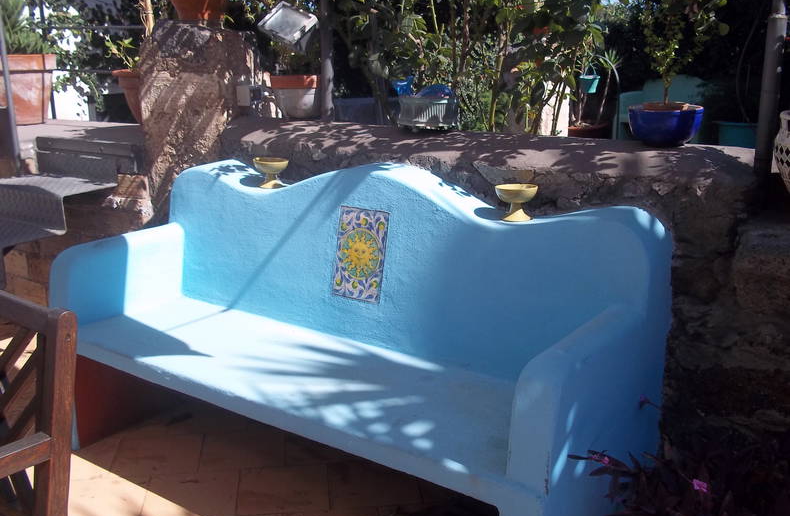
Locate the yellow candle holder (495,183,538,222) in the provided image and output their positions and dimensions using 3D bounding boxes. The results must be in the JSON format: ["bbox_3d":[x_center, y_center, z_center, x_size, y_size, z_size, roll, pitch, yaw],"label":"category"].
[{"bbox_3d":[0.374,-0.167,2.520,0.130,0.100,0.130,1,14,0],"label":"yellow candle holder"}]

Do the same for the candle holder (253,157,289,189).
[{"bbox_3d":[-0.463,-0.315,3.070,0.131,0.100,0.131,1,14,0],"label":"candle holder"}]

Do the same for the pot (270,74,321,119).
[{"bbox_3d":[-0.531,-0.853,4.350,0.255,0.227,0.255,1,14,0],"label":"pot"}]

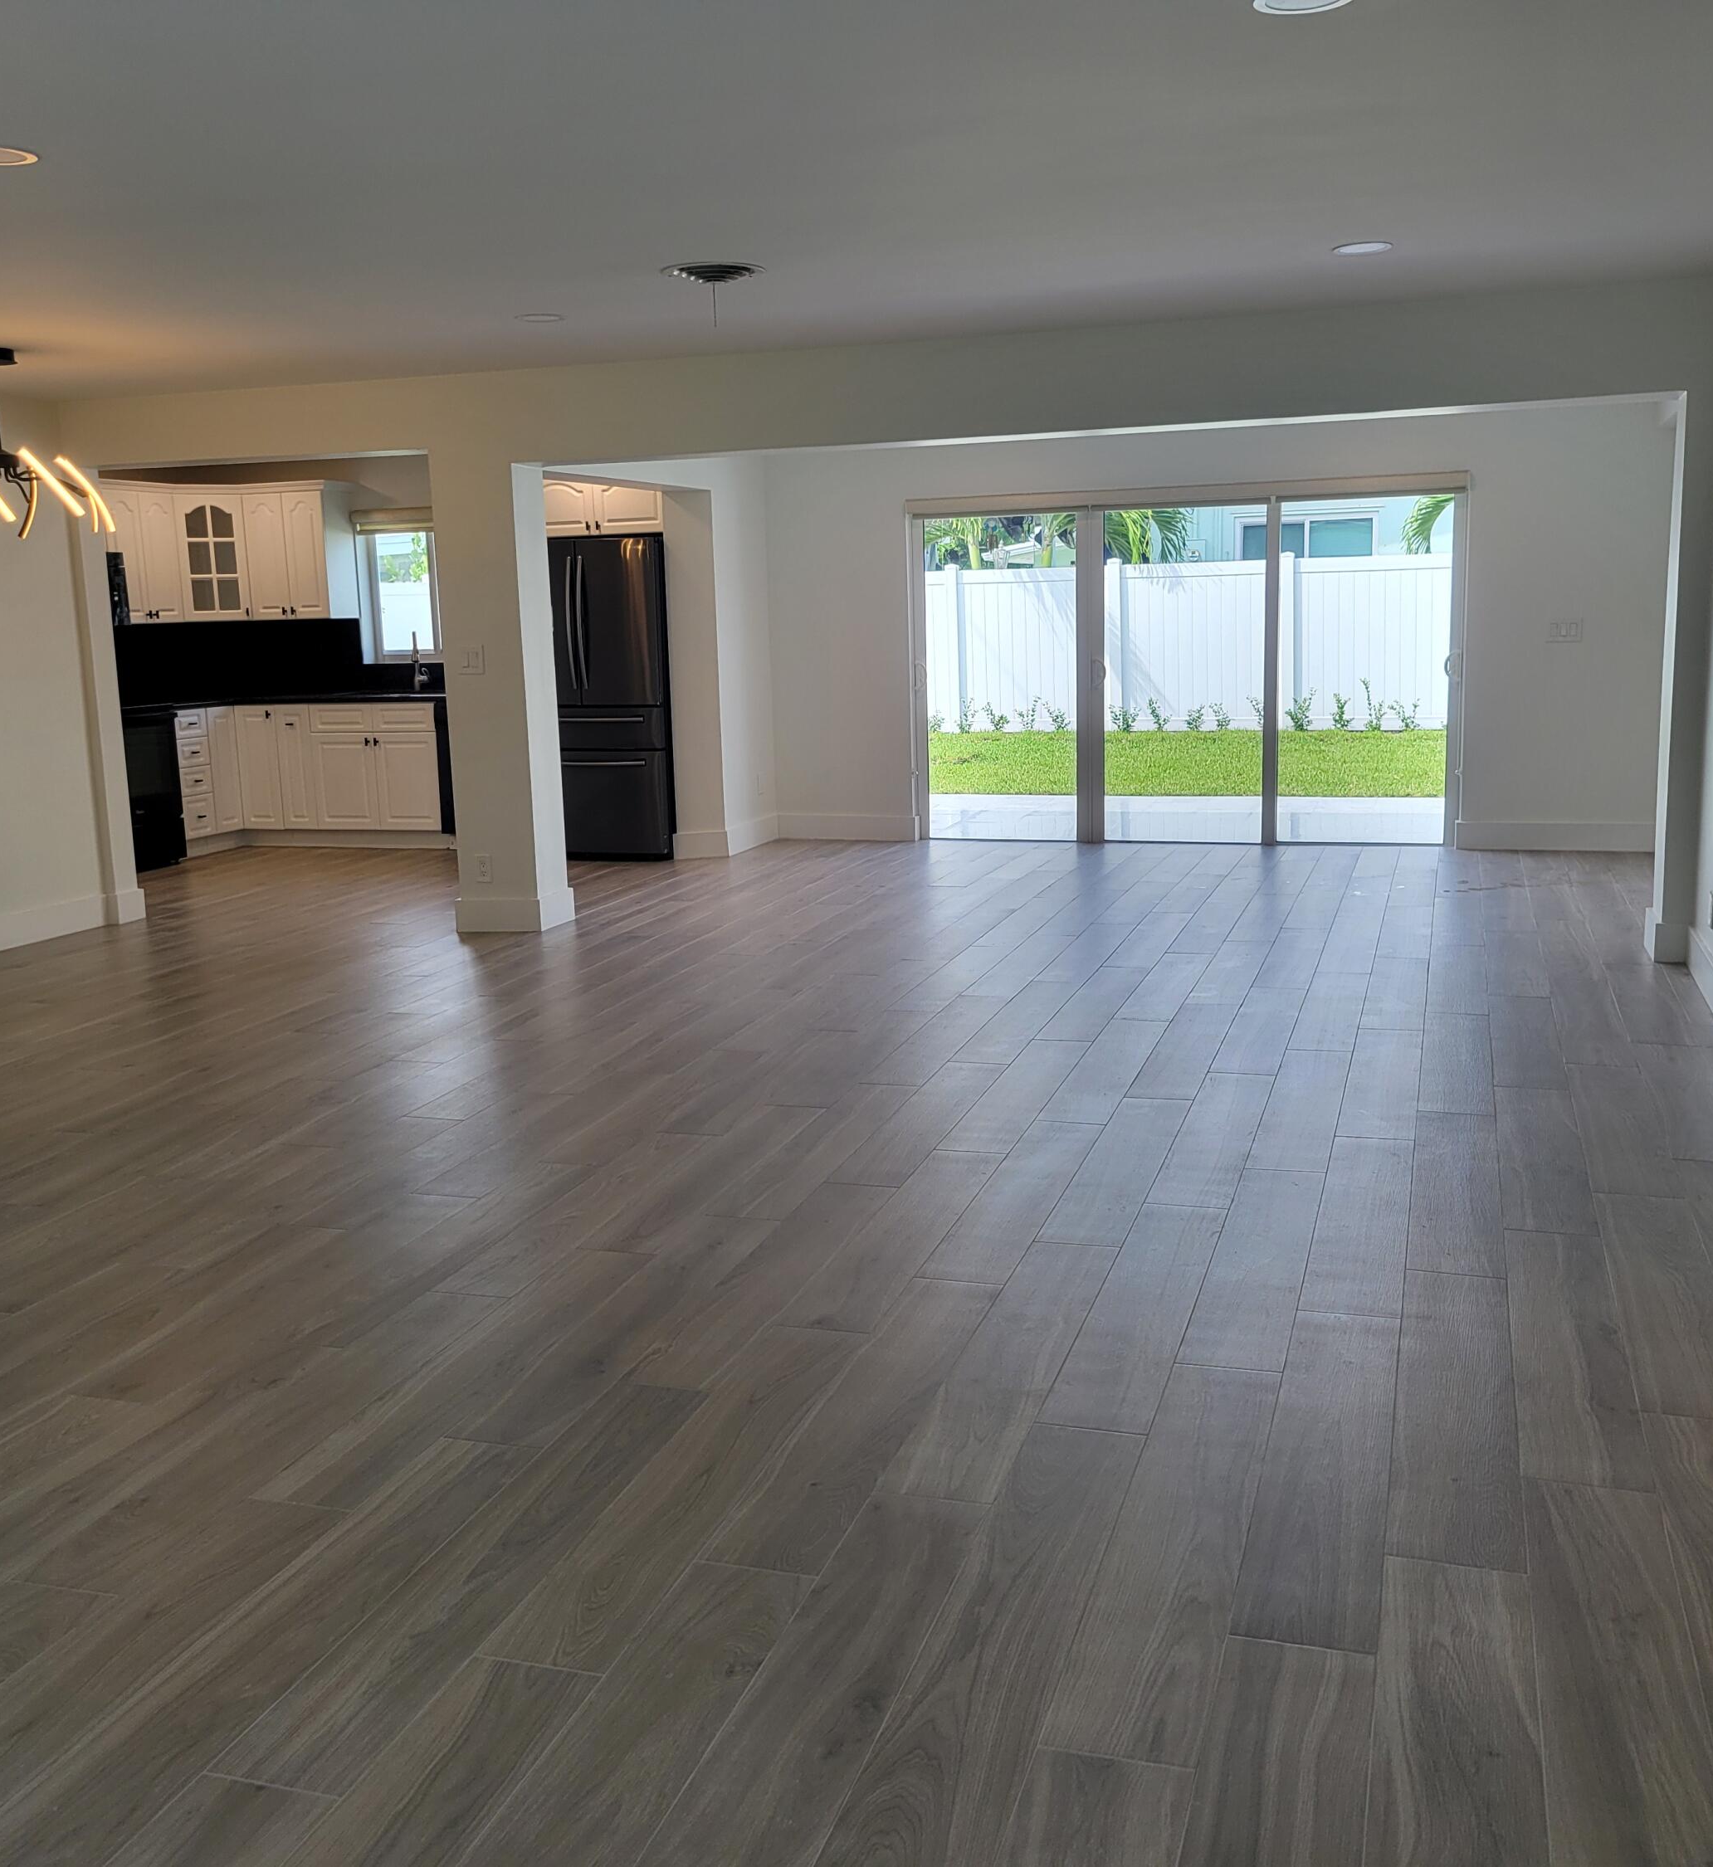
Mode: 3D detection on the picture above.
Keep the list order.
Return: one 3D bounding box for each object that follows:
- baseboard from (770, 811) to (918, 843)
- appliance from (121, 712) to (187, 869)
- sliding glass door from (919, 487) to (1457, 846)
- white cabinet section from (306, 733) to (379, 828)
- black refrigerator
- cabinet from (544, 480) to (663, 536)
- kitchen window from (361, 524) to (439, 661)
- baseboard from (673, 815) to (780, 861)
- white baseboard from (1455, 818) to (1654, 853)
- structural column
[{"bbox_3d":[-0.053,-0.629,11.146,0.903,0.155,0.020,2,11,18],"label":"baseboard"},{"bbox_3d":[-4.387,-0.810,10.718,0.679,0.918,0.760,2,11,18],"label":"appliance"},{"bbox_3d":[1.797,-1.459,10.440,3.006,1.929,0.123,2,11,18],"label":"sliding glass door"},{"bbox_3d":[-3.013,-0.958,11.588,0.425,0.588,0.500,1,11,18],"label":"white cabinet section"},{"bbox_3d":[-1.392,-1.370,10.862,0.910,1.792,0.867,2,11,18],"label":"black refrigerator"},{"bbox_3d":[-1.380,-2.447,10.784,0.910,0.311,0.679,2,11,18],"label":"cabinet"},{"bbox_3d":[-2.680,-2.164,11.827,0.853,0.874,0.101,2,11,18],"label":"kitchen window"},{"bbox_3d":[-0.754,-0.577,10.971,0.340,0.155,0.795,2,11,18],"label":"baseboard"},{"bbox_3d":[3.782,-0.521,9.917,1.113,0.155,0.020,2,11,18],"label":"white baseboard"},{"bbox_3d":[-1.577,-1.053,8.352,0.412,2.074,0.361,2,11,18],"label":"structural column"}]

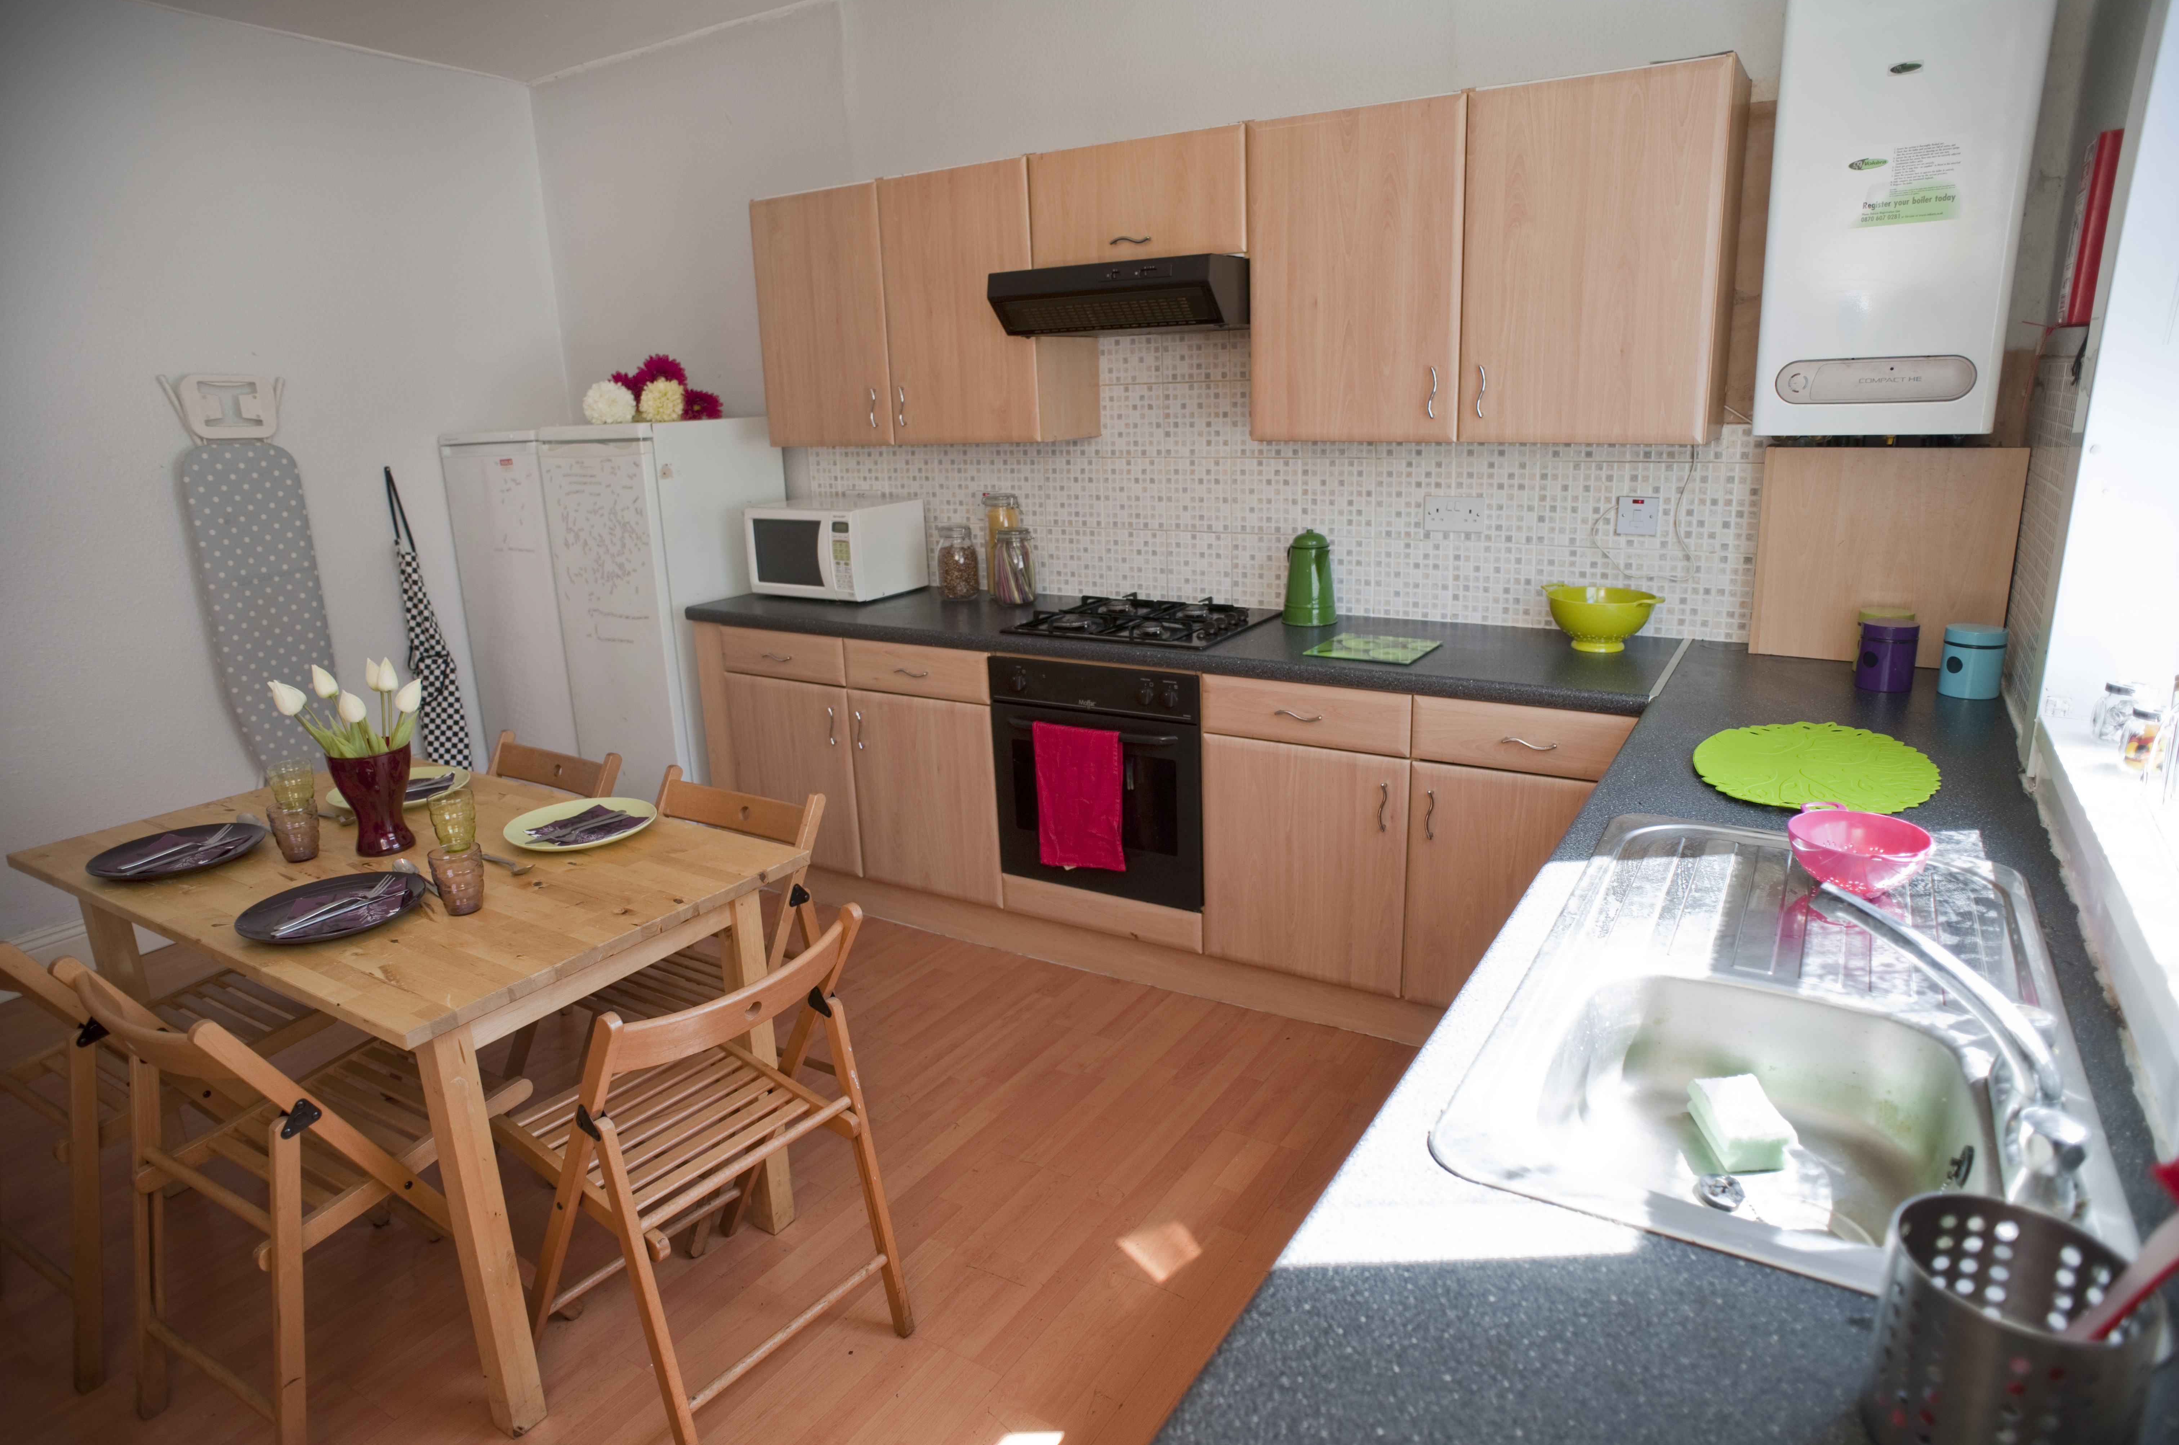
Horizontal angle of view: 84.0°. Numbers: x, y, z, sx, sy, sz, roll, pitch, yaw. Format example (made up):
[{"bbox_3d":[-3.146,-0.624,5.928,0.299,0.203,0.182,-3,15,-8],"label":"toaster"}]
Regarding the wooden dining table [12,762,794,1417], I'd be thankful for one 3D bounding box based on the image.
[{"bbox_3d":[-1.262,0.600,2.320,1.396,0.735,0.727,7,18,31],"label":"wooden dining table"}]

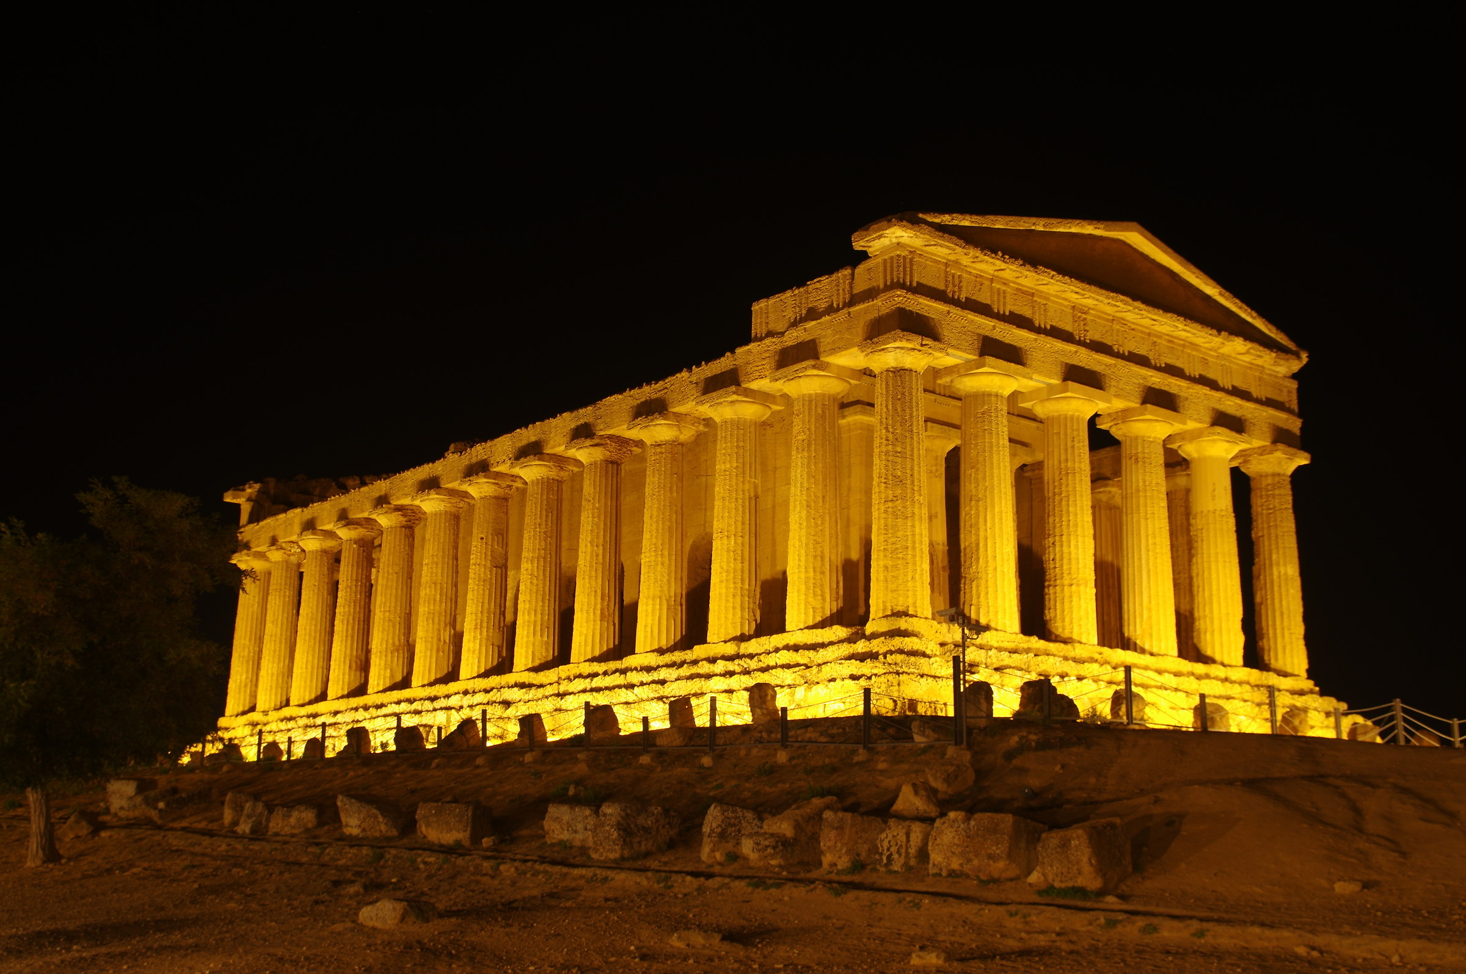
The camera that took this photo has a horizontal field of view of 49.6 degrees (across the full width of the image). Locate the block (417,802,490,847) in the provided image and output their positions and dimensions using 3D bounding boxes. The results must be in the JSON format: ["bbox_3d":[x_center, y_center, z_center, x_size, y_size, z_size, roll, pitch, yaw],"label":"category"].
[{"bbox_3d":[-4.449,5.388,25.300,0.927,0.685,0.696,-2,-14,14],"label":"block"}]

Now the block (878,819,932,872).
[{"bbox_3d":[1.969,4.112,18.200,0.452,0.575,0.411,12,-17,-38],"label":"block"}]

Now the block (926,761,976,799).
[{"bbox_3d":[3.026,4.060,22.000,0.573,0.497,0.487,-6,-15,27],"label":"block"}]

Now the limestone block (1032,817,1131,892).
[{"bbox_3d":[3.820,4.031,17.400,0.715,0.800,0.794,13,-18,-41],"label":"limestone block"}]

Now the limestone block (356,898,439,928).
[{"bbox_3d":[-3.316,4.212,15.700,0.631,0.264,0.473,-2,-14,13],"label":"limestone block"}]

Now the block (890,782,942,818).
[{"bbox_3d":[2.379,4.068,20.600,0.568,0.471,0.426,-6,-15,26],"label":"block"}]

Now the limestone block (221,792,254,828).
[{"bbox_3d":[-10.656,6.953,34.100,0.512,0.793,0.409,-1,-13,8],"label":"limestone block"}]

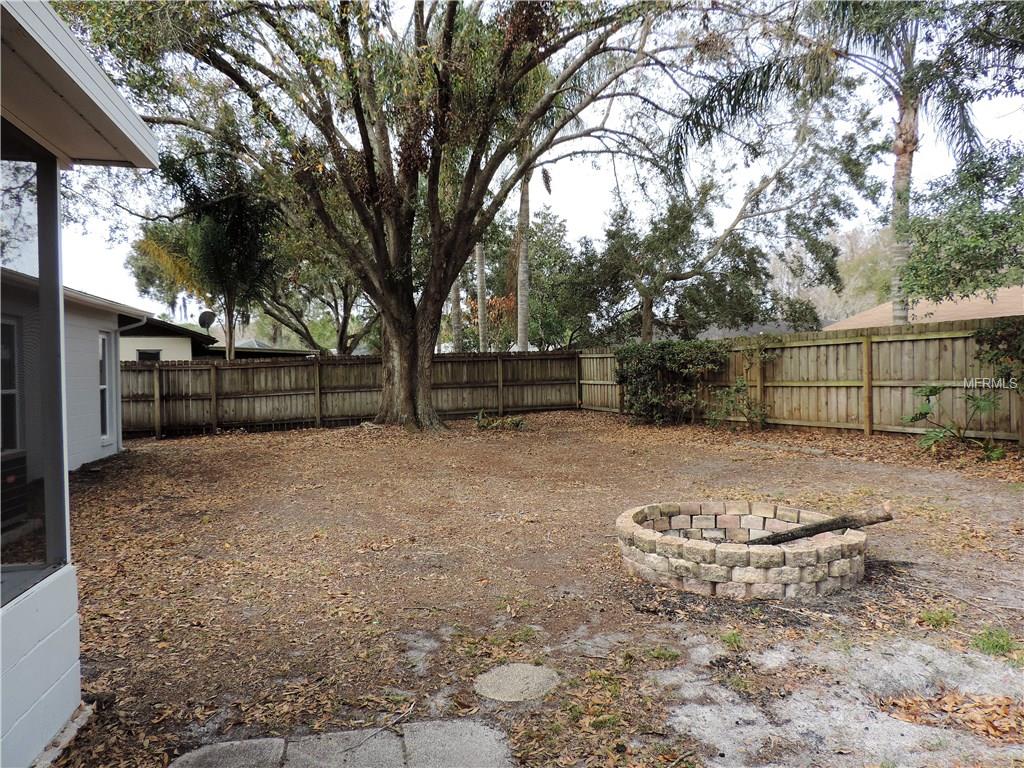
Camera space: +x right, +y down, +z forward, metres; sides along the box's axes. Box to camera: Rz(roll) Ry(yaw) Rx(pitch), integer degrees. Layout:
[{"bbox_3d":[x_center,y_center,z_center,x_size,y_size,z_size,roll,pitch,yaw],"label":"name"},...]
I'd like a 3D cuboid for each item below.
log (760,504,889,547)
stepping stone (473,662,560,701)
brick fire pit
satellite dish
[{"bbox_3d":[2.144,1.052,5.096,1.060,0.105,0.105,-25,-11,29],"label":"log"},{"bbox_3d":[0.020,1.371,3.240,0.390,0.050,0.390,-1,1,0],"label":"stepping stone"},{"bbox_3d":[1.622,1.149,5.141,1.700,0.300,1.660,-1,1,0],"label":"brick fire pit"},{"bbox_3d":[-9.451,-1.937,22.000,0.360,0.660,0.570,0,1,45],"label":"satellite dish"}]

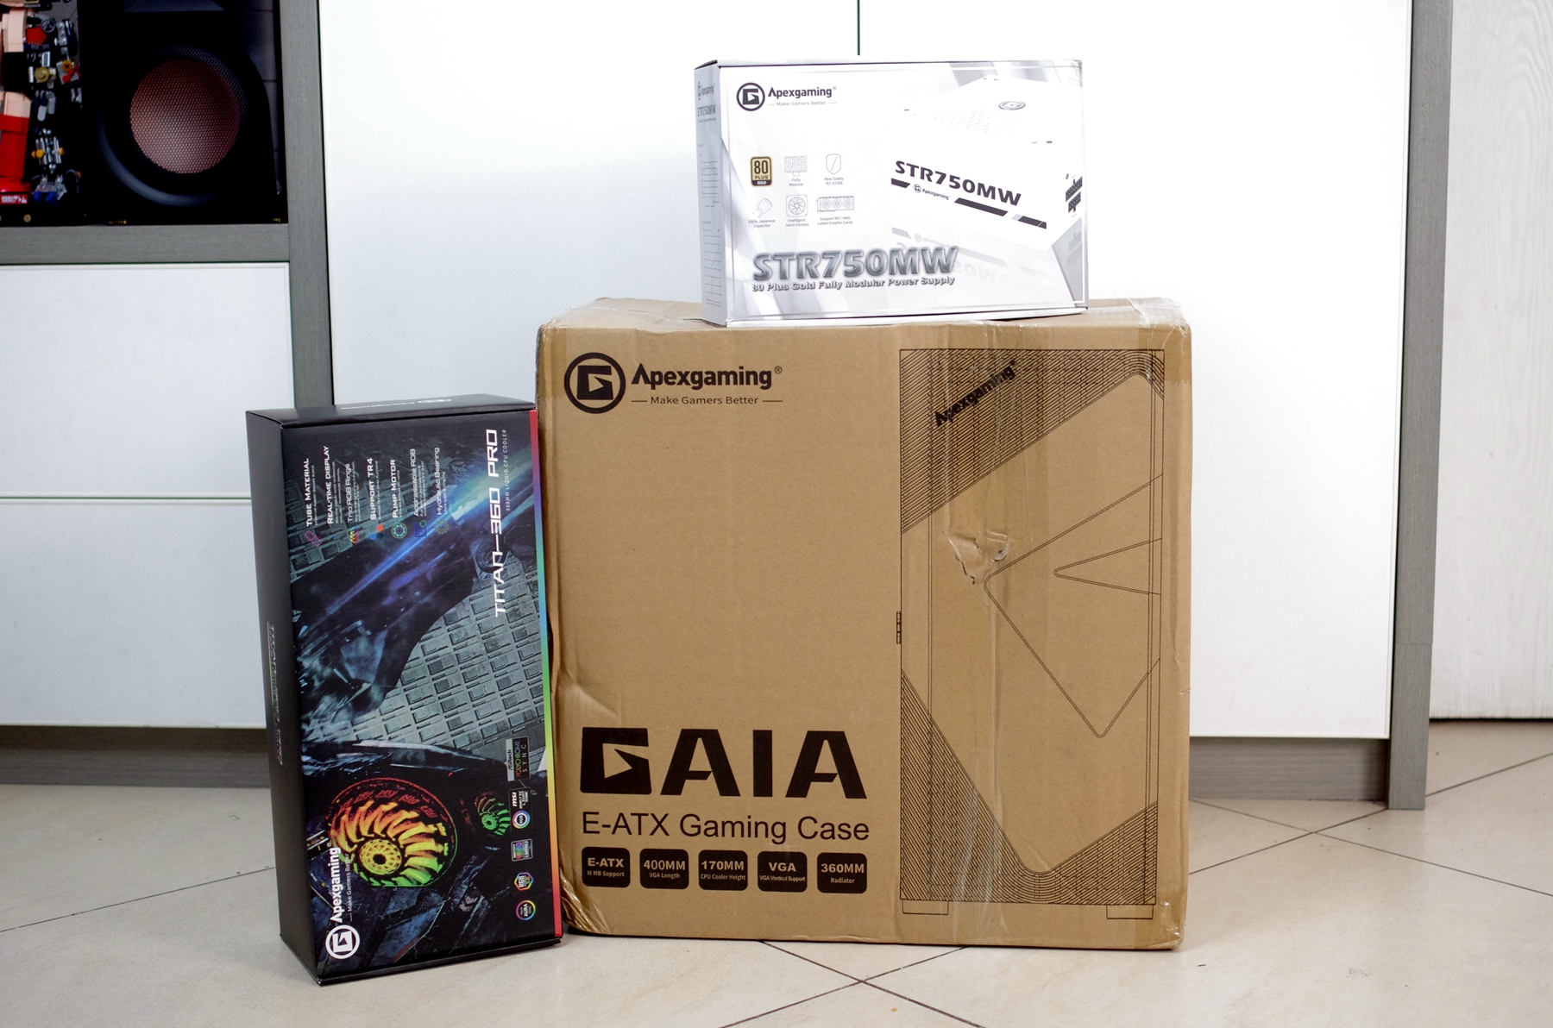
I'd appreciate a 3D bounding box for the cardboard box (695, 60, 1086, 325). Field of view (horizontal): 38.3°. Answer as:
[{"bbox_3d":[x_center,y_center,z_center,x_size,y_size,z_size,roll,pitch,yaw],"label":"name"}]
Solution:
[{"bbox_3d":[0.098,-0.277,1.921,0.318,0.213,0.091,-4,9,-15],"label":"cardboard box"}]

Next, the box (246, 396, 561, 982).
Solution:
[{"bbox_3d":[-0.316,0.140,1.905,0.210,0.461,0.136,-6,9,-25],"label":"box"}]

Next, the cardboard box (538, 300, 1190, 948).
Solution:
[{"bbox_3d":[0.087,0.085,2.010,0.539,0.530,0.270,0,9,6],"label":"cardboard box"}]

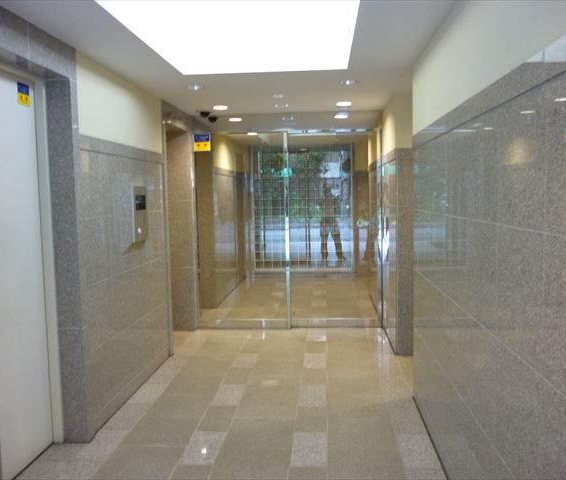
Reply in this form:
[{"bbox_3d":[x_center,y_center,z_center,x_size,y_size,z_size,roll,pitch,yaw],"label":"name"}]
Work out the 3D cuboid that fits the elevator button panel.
[{"bbox_3d":[-1.104,-0.202,4.004,0.030,0.420,0.301,-1,5,5],"label":"elevator button panel"}]

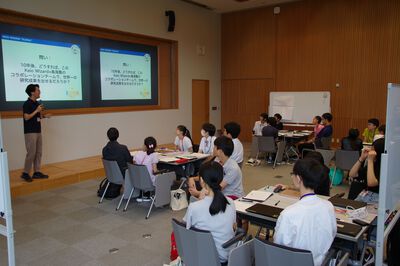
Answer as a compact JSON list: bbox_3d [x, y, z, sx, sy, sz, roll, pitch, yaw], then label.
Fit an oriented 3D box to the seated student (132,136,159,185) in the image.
[{"bbox_3d":[-0.824,0.608,5.380,0.480,1.140,0.640,2,7,18],"label":"seated student"}]

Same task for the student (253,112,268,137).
[{"bbox_3d":[1.873,0.063,9.504,0.460,1.260,0.680,-3,7,-22],"label":"student"}]

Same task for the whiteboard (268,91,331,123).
[{"bbox_3d":[3.002,-0.797,10.242,1.870,0.900,0.060,5,9,37],"label":"whiteboard"}]

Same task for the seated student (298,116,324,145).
[{"bbox_3d":[2.867,0.169,8.450,0.760,1.160,0.460,5,9,33],"label":"seated student"}]

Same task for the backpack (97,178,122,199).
[{"bbox_3d":[-1.518,0.927,5.620,0.380,0.320,0.260,-3,8,-27],"label":"backpack"}]

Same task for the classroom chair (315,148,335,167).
[{"bbox_3d":[2.935,0.504,7.898,0.620,0.770,0.600,5,9,37],"label":"classroom chair"}]

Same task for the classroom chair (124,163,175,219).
[{"bbox_3d":[-0.756,0.816,5.198,0.600,0.770,0.640,5,9,37],"label":"classroom chair"}]

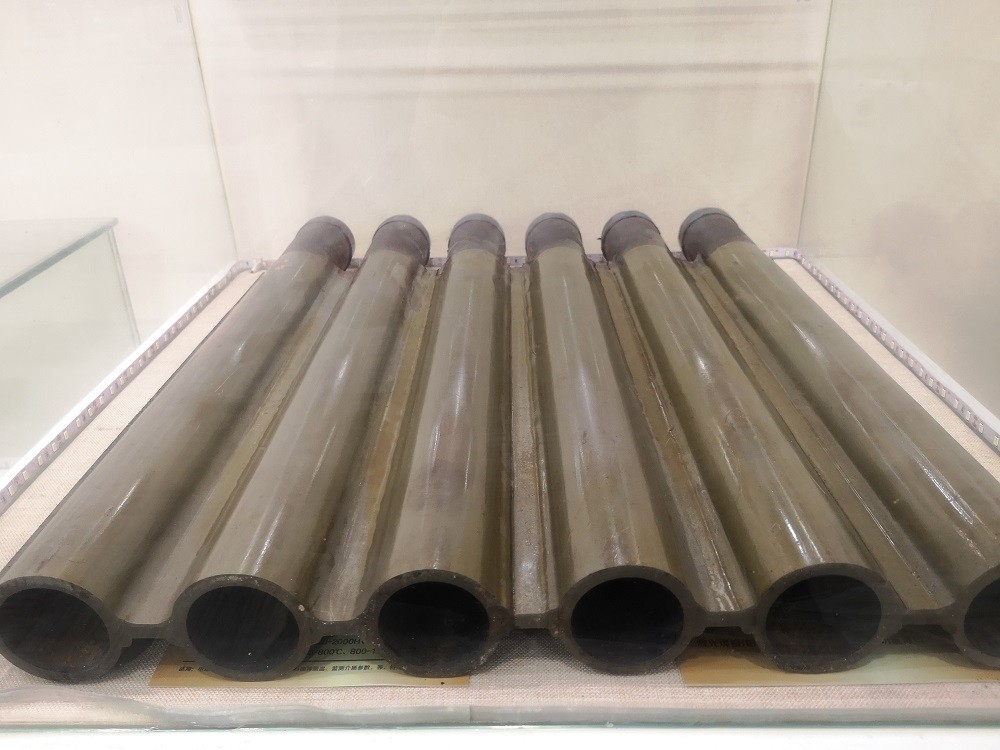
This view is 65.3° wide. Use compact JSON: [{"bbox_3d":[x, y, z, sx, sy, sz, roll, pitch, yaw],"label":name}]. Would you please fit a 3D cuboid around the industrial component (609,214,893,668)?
[{"bbox_3d":[0.137,-0.021,0.579,0.060,0.060,0.564,-1,26,1],"label":"industrial component"}]

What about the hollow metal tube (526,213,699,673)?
[{"bbox_3d":[0.056,-0.019,0.580,0.060,0.060,0.564,-1,26,1],"label":"hollow metal tube"}]

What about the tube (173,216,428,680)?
[{"bbox_3d":[-0.106,-0.016,0.583,0.060,0.060,0.564,-1,26,1],"label":"tube"}]

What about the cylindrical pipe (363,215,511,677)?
[{"bbox_3d":[-0.025,-0.018,0.582,0.060,0.060,0.564,-1,26,1],"label":"cylindrical pipe"}]

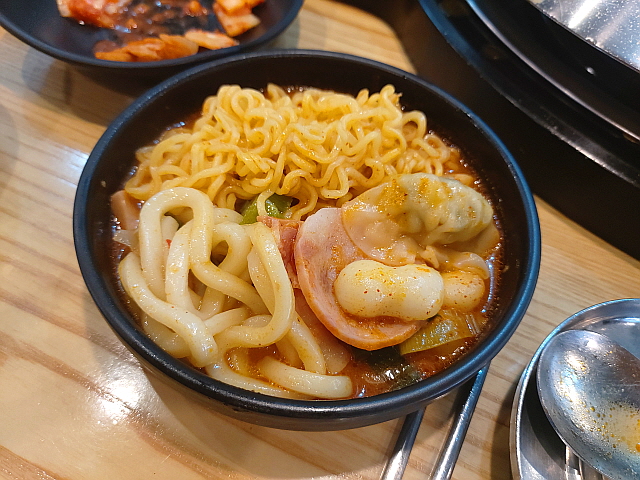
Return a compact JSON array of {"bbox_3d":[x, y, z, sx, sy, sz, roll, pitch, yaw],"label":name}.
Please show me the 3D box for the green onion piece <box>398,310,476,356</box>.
[{"bbox_3d":[0.038,0.029,0.158,0.027,0.008,0.013,-11,58,-11],"label":"green onion piece"}]

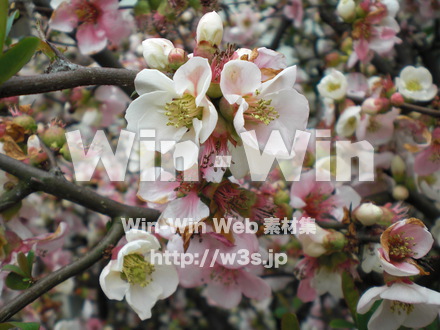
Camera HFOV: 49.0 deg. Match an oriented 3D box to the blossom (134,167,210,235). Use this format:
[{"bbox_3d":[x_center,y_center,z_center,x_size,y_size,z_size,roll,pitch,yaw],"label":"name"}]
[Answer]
[{"bbox_3d":[-0.026,0.020,0.270,0.038,0.034,0.020,2,9,11],"label":"blossom"}]

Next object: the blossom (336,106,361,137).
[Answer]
[{"bbox_3d":[0.117,-0.040,0.440,0.024,0.028,0.019,6,-6,31],"label":"blossom"}]

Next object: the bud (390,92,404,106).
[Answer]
[{"bbox_3d":[0.131,-0.048,0.355,0.010,0.010,0.010,-12,9,-1],"label":"bud"}]

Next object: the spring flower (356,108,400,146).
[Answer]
[{"bbox_3d":[0.134,-0.032,0.410,0.035,0.032,0.022,3,10,17],"label":"spring flower"}]

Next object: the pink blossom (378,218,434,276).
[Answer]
[{"bbox_3d":[0.112,0.050,0.290,0.031,0.032,0.022,-3,-23,-15],"label":"pink blossom"}]

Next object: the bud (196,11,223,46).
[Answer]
[{"bbox_3d":[-0.005,-0.075,0.265,0.013,0.019,0.013,7,6,1],"label":"bud"}]

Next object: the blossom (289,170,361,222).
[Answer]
[{"bbox_3d":[0.066,0.020,0.310,0.041,0.030,0.020,-1,-18,-6],"label":"blossom"}]

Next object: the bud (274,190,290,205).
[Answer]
[{"bbox_3d":[0.042,0.022,0.320,0.010,0.009,0.010,6,12,1],"label":"bud"}]

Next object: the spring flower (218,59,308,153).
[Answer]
[{"bbox_3d":[0.023,-0.032,0.250,0.042,0.046,0.023,-5,9,-27],"label":"spring flower"}]

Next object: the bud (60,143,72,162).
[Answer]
[{"bbox_3d":[-0.105,-0.009,0.330,0.009,0.013,0.009,0,10,0],"label":"bud"}]

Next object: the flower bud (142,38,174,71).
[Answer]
[{"bbox_3d":[-0.032,-0.057,0.250,0.015,0.016,0.015,-20,3,13],"label":"flower bud"}]

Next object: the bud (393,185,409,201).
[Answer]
[{"bbox_3d":[0.142,0.022,0.380,0.013,0.013,0.013,3,15,11],"label":"bud"}]

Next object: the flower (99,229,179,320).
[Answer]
[{"bbox_3d":[-0.043,0.057,0.255,0.041,0.040,0.022,-3,12,-17],"label":"flower"}]

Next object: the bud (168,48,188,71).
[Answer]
[{"bbox_3d":[-0.023,-0.059,0.268,0.010,0.012,0.010,-6,12,-1],"label":"bud"}]

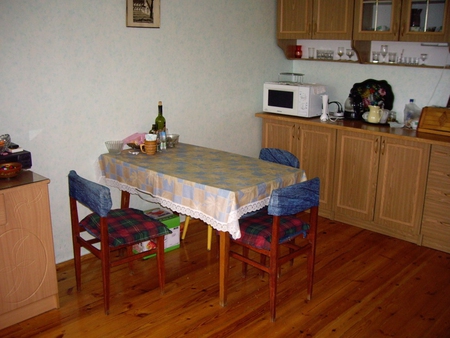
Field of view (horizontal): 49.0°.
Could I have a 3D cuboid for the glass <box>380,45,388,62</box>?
[{"bbox_3d":[1.386,-0.996,4.293,0.060,0.150,0.060,14,19,41],"label":"glass"}]

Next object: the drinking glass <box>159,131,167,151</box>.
[{"bbox_3d":[-0.446,-0.205,3.540,0.058,0.136,0.058,1,15,0],"label":"drinking glass"}]

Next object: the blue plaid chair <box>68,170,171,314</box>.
[{"bbox_3d":[-0.615,0.399,2.991,0.460,0.780,0.450,-11,19,-40],"label":"blue plaid chair"}]

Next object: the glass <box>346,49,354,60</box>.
[{"bbox_3d":[1.110,-1.008,4.375,0.068,0.097,0.068,1,15,0],"label":"glass"}]

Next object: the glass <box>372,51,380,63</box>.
[{"bbox_3d":[1.288,-0.948,4.204,0.063,0.094,0.063,1,15,0],"label":"glass"}]

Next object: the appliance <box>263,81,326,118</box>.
[{"bbox_3d":[0.673,-0.668,4.754,0.495,0.280,0.330,12,18,37],"label":"appliance"}]

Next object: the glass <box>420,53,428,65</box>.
[{"bbox_3d":[1.581,-0.866,3.920,0.051,0.082,0.051,1,15,0],"label":"glass"}]

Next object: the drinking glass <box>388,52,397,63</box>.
[{"bbox_3d":[1.440,-0.952,4.252,0.066,0.086,0.066,14,19,41],"label":"drinking glass"}]

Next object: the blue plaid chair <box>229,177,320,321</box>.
[{"bbox_3d":[0.266,0.422,2.968,0.440,0.780,0.450,-13,20,-43],"label":"blue plaid chair"}]

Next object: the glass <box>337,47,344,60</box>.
[{"bbox_3d":[1.075,-1.060,4.575,0.060,0.120,0.060,14,19,41],"label":"glass"}]

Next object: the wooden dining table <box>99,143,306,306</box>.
[{"bbox_3d":[-0.181,0.318,3.376,1.252,0.749,0.674,14,20,41],"label":"wooden dining table"}]

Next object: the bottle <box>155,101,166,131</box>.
[{"bbox_3d":[-0.482,-0.338,3.713,0.077,0.339,0.077,1,15,0],"label":"bottle"}]

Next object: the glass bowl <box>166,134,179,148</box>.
[{"bbox_3d":[-0.405,-0.205,3.719,0.128,0.081,0.128,1,15,0],"label":"glass bowl"}]

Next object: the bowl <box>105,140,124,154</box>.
[{"bbox_3d":[-0.780,-0.149,3.505,0.131,0.076,0.131,1,15,0],"label":"bowl"}]

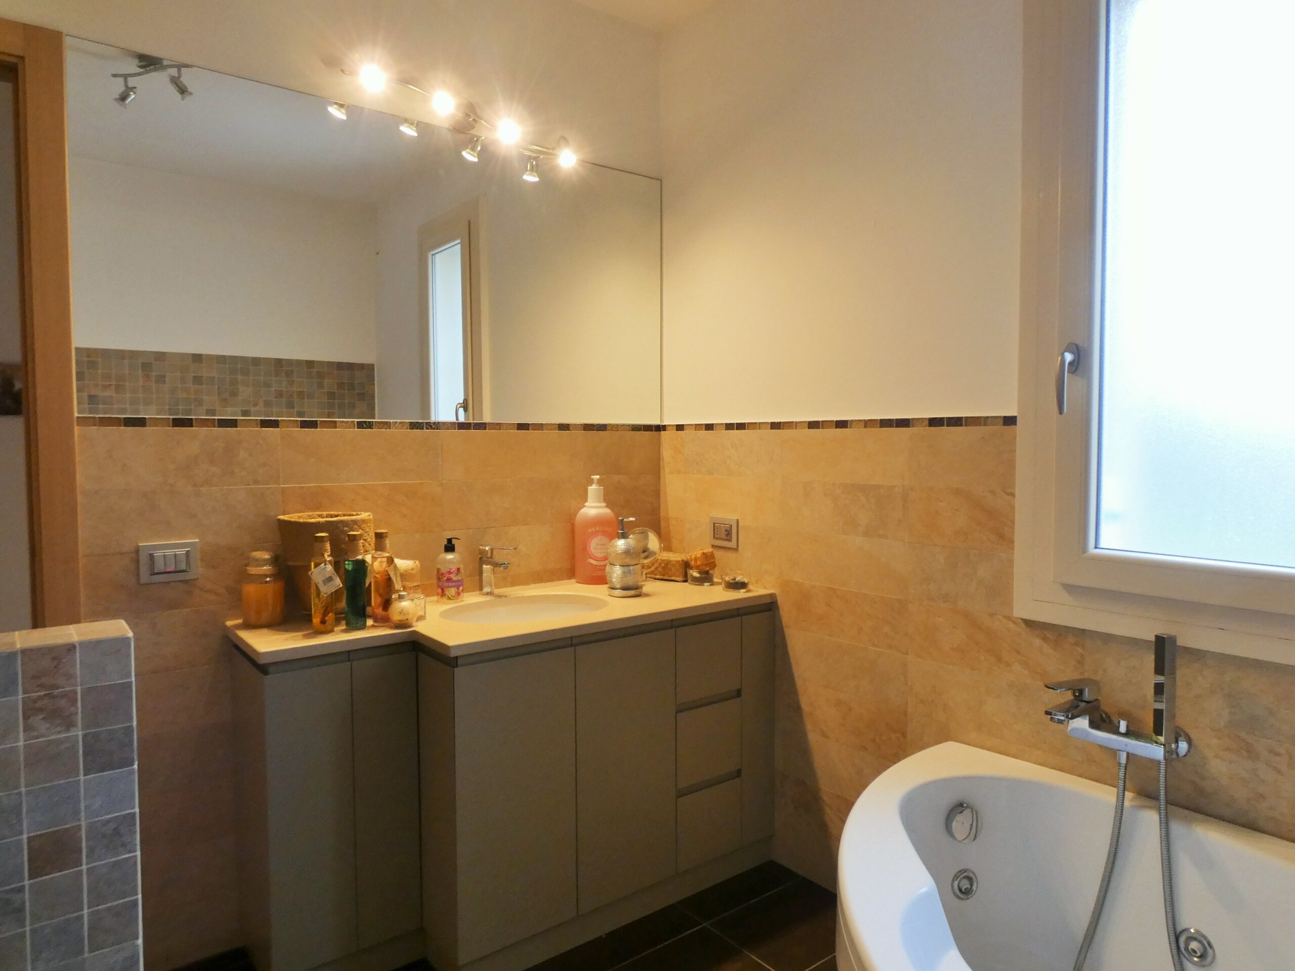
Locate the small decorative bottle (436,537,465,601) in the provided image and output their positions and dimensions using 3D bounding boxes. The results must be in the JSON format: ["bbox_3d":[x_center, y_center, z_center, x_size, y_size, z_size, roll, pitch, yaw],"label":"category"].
[{"bbox_3d":[-0.588,0.246,2.229,0.074,0.188,0.066,1,3,14],"label":"small decorative bottle"}]

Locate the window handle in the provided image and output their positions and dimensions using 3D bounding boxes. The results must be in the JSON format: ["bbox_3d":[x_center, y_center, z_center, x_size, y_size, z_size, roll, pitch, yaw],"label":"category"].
[{"bbox_3d":[0.907,-0.232,1.621,0.060,0.158,0.034,-3,4,-41],"label":"window handle"}]

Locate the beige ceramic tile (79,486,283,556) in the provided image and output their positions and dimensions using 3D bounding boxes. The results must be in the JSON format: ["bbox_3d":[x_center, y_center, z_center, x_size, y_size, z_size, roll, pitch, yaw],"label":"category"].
[{"bbox_3d":[-1.157,0.085,1.887,0.430,0.150,0.010,-2,4,-34],"label":"beige ceramic tile"}]

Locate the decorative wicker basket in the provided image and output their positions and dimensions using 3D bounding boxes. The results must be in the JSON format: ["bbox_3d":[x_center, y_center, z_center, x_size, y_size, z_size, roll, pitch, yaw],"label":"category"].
[{"bbox_3d":[-0.849,0.218,1.971,0.225,0.273,0.200,-2,4,-34],"label":"decorative wicker basket"}]

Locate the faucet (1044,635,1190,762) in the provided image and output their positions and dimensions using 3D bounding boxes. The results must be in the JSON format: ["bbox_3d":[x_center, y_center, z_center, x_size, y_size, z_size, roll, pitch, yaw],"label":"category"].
[{"bbox_3d":[1.005,0.436,1.598,0.170,0.265,0.235,-3,4,-41],"label":"faucet"}]

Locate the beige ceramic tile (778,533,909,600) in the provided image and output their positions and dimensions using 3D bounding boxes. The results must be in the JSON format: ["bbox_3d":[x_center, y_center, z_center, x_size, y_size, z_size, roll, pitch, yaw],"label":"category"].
[{"bbox_3d":[0.572,0.225,2.211,0.010,0.156,0.440,-3,4,-41],"label":"beige ceramic tile"}]

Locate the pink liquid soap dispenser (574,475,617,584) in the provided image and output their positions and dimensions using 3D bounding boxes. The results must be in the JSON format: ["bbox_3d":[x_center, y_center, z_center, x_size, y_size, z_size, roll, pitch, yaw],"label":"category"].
[{"bbox_3d":[-0.173,0.145,2.480,0.143,0.360,0.120,-1,3,-17],"label":"pink liquid soap dispenser"}]

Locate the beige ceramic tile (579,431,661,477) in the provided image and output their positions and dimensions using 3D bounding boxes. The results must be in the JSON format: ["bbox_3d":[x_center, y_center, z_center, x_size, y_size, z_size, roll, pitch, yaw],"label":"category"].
[{"bbox_3d":[-0.102,-0.111,2.670,0.370,0.156,0.010,-2,4,-35],"label":"beige ceramic tile"}]

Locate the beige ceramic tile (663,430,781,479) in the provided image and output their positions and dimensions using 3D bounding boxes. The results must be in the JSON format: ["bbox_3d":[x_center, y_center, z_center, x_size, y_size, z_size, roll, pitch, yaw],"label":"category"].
[{"bbox_3d":[0.234,-0.104,2.494,0.010,0.150,0.510,-3,4,-41],"label":"beige ceramic tile"}]

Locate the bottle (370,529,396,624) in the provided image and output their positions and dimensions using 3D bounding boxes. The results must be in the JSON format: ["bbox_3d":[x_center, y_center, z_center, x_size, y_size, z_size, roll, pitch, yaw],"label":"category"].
[{"bbox_3d":[-0.682,0.236,1.919,0.060,0.243,0.060,-1,3,-20],"label":"bottle"}]

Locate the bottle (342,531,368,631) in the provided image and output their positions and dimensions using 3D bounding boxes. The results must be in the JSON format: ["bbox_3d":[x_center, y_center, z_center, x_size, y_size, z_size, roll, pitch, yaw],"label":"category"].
[{"bbox_3d":[-0.747,0.243,1.911,0.054,0.244,0.054,-2,4,-35],"label":"bottle"}]

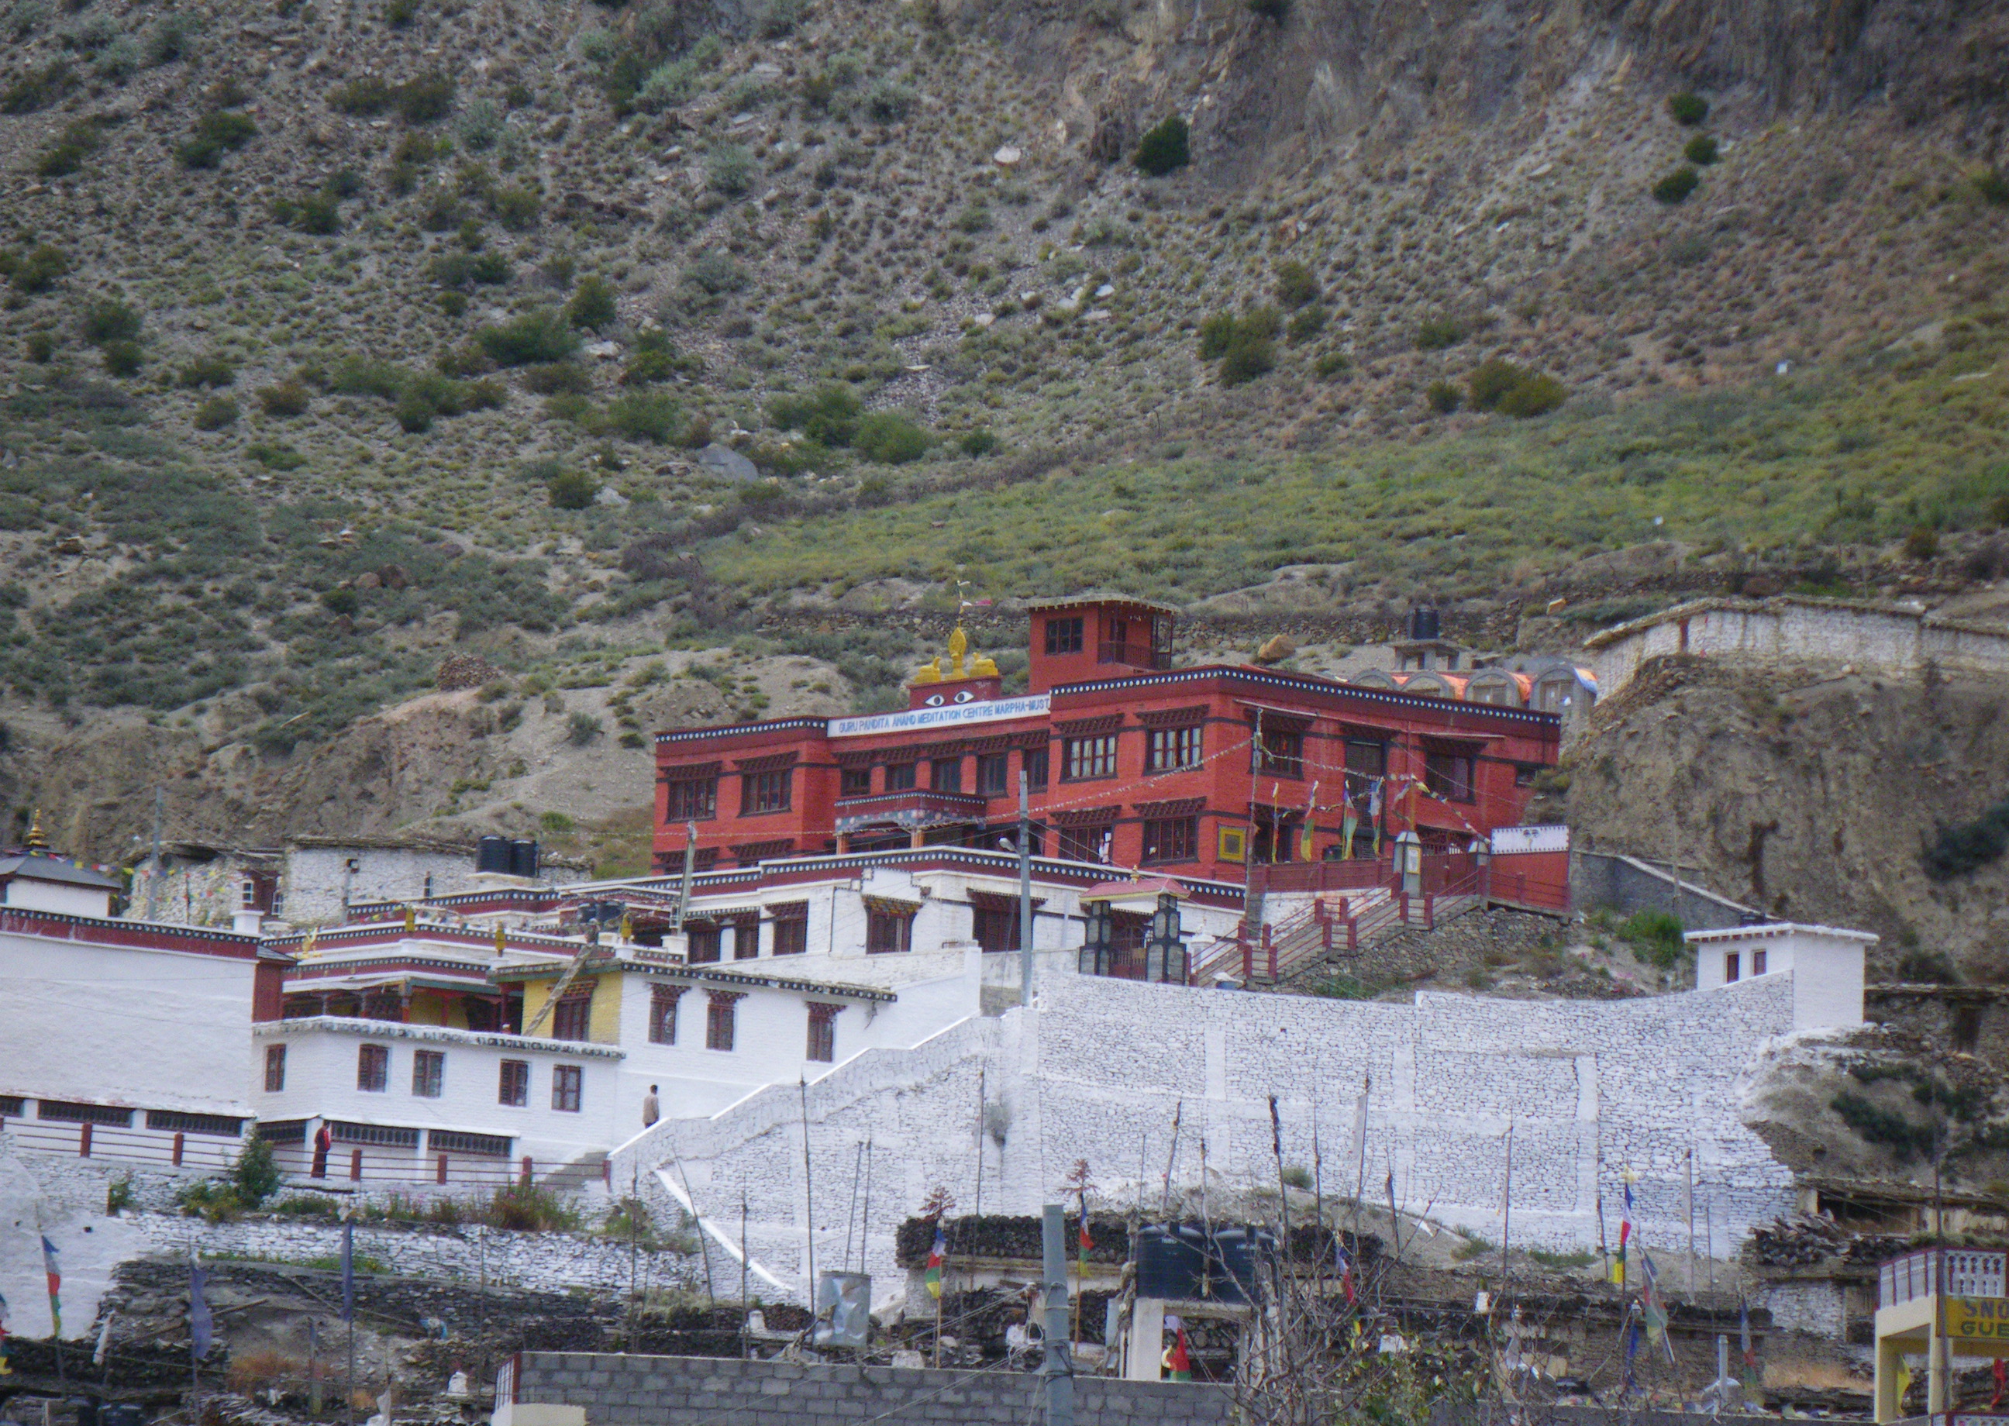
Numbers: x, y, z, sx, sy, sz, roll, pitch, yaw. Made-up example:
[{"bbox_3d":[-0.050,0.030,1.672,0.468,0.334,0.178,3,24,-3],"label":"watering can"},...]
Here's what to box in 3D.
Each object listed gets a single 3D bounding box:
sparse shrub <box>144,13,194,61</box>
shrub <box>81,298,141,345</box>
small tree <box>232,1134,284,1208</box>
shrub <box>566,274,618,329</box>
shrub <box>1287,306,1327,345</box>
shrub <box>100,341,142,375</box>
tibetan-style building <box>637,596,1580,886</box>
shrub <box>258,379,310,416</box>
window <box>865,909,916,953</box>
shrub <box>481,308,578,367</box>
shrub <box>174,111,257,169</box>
[{"bbox_3d":[-39.602,-32.016,385.000,2.380,2.200,2.142,2,-7,0],"label":"sparse shrub"},{"bbox_3d":[-39.308,-17.206,357.000,2.609,1.903,2.286,3,-8,-6],"label":"shrub"},{"bbox_3d":[-21.516,13.199,234.000,1.447,2.082,1.342,2,-8,-5],"label":"small tree"},{"bbox_3d":[-17.883,-17.815,352.000,2.244,2.210,2.019,2,-7,0],"label":"shrub"},{"bbox_3d":[14.316,-18.369,385.000,1.876,1.711,1.644,1,-8,2],"label":"shrub"},{"bbox_3d":[-38.248,-15.401,352.000,1.715,1.501,1.503,3,-8,-6],"label":"shrub"},{"bbox_3d":[3.341,2.111,273.412,15.241,10.497,28.770,8,-9,-40],"label":"tibetan-style building"},{"bbox_3d":[-30.323,-13.279,342.000,2.137,1.398,1.853,1,-7,0],"label":"shrub"},{"bbox_3d":[-3.375,6.518,241.000,1.635,1.420,0.250,7,-9,-37],"label":"window"},{"bbox_3d":[-20.335,-16.100,348.000,4.216,2.226,3.657,1,-7,0],"label":"shrub"},{"bbox_3d":[-37.371,-27.182,385.000,3.751,2.600,3.287,3,-8,-6],"label":"shrub"}]

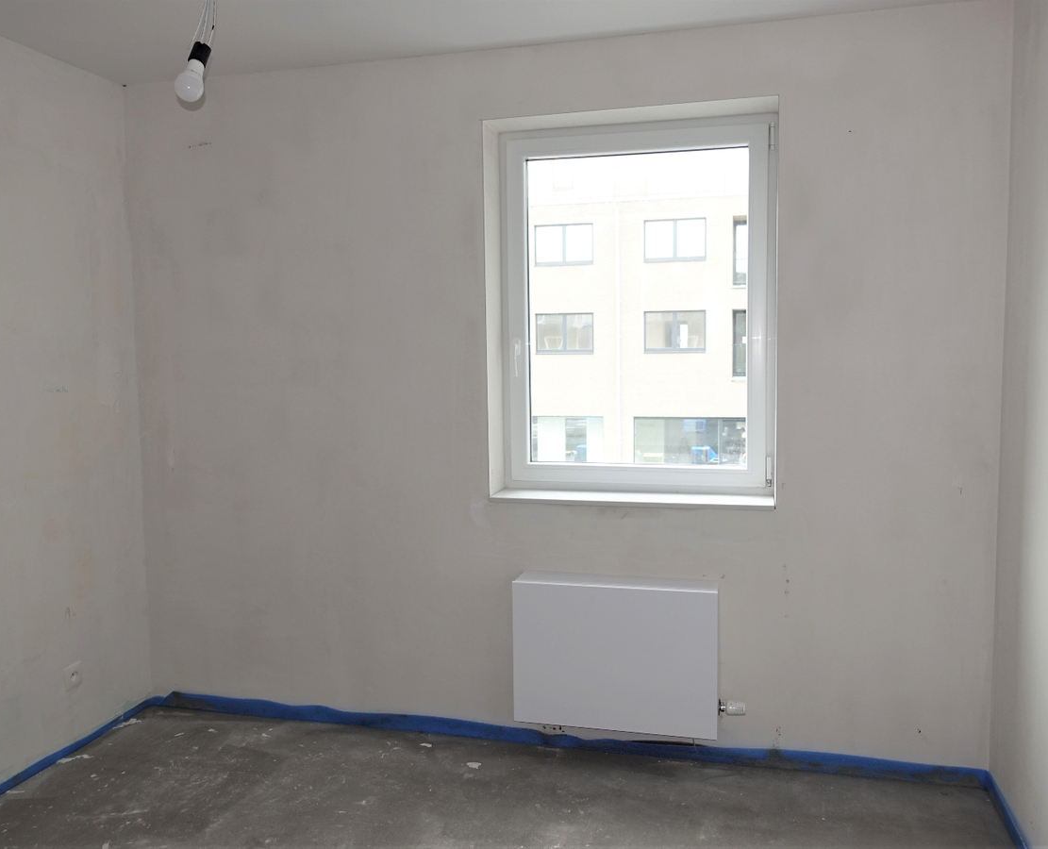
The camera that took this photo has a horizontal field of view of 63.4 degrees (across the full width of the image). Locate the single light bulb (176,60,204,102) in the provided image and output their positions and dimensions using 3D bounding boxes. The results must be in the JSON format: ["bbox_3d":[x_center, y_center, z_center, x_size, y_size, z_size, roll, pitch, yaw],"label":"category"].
[{"bbox_3d":[-0.737,-0.765,1.882,0.060,0.096,0.060,11,-5,13],"label":"single light bulb"}]

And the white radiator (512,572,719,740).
[{"bbox_3d":[0.319,0.793,2.953,0.697,0.502,0.140,0,5,14],"label":"white radiator"}]

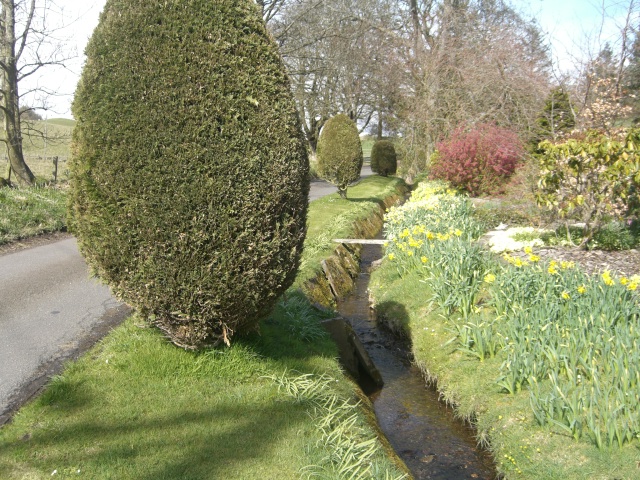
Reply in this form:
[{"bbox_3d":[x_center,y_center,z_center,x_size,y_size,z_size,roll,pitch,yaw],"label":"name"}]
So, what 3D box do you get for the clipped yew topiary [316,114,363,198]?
[{"bbox_3d":[0.544,-2.329,19.600,1.283,2.320,1.283,0,8,0],"label":"clipped yew topiary"}]

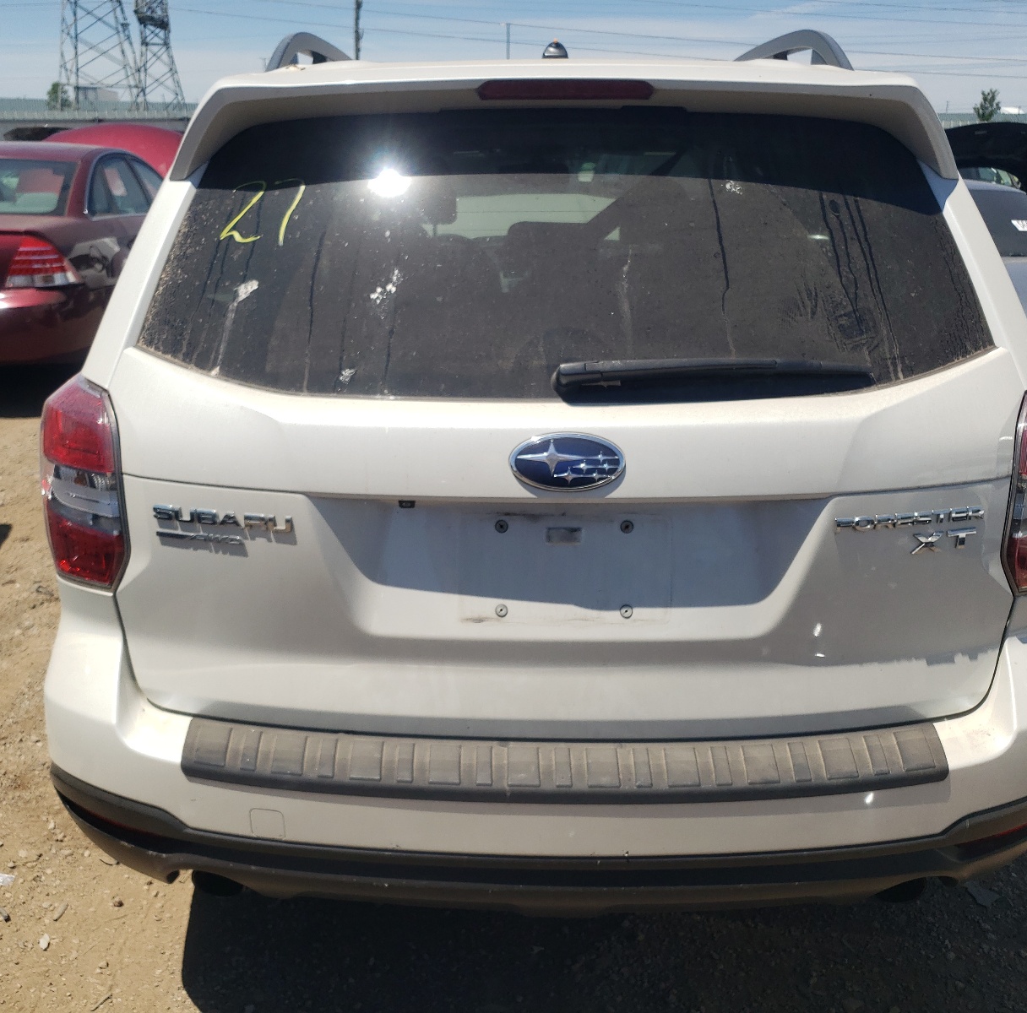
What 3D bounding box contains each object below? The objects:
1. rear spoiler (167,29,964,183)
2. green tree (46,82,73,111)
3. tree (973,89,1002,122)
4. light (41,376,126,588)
[{"bbox_3d":[0.077,-0.560,1.461,1.130,0.170,0.280,0,19,0],"label":"rear spoiler"},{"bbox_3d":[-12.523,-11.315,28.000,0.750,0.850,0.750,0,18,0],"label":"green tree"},{"bbox_3d":[25.674,-20.739,55.664,1.550,4.000,1.500,0,19,0],"label":"tree"},{"bbox_3d":[-0.678,-0.055,1.620,0.210,0.340,0.270,0,19,0],"label":"light"}]

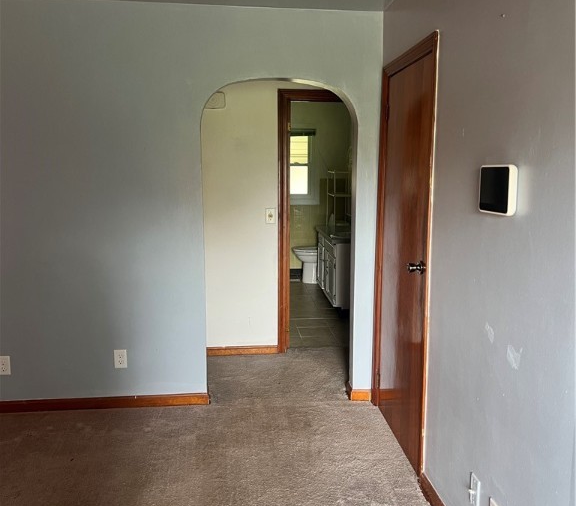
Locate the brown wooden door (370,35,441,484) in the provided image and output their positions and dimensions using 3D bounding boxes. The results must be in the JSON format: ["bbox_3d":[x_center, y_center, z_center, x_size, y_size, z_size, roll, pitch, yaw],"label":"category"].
[{"bbox_3d":[0.617,-0.003,3.105,0.050,2.083,0.965,-1,8,-5],"label":"brown wooden door"}]

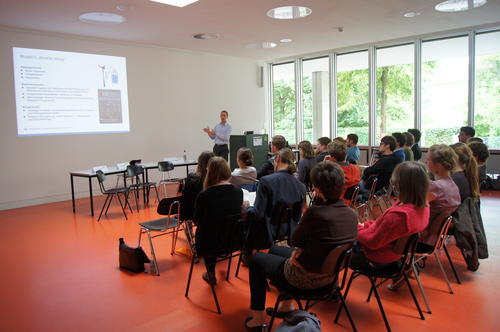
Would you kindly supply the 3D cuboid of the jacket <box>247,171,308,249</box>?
[{"bbox_3d":[0.242,0.412,3.550,0.500,0.670,0.400,-7,9,-41],"label":"jacket"}]

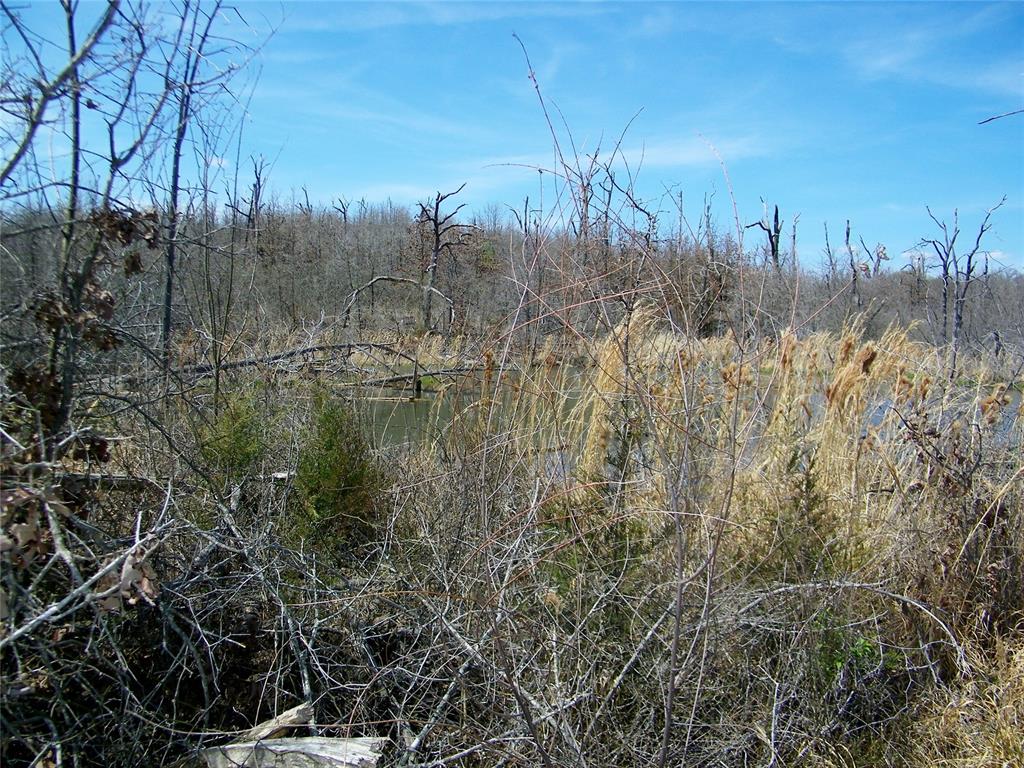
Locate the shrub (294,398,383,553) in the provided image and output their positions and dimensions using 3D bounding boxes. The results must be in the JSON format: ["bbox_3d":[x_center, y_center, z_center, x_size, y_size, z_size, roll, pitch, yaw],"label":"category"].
[{"bbox_3d":[-1.508,0.787,7.200,0.750,1.320,0.740,0,3,0],"label":"shrub"}]

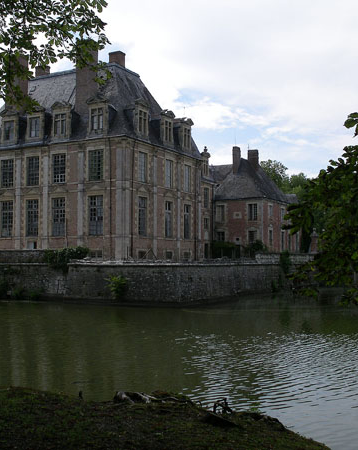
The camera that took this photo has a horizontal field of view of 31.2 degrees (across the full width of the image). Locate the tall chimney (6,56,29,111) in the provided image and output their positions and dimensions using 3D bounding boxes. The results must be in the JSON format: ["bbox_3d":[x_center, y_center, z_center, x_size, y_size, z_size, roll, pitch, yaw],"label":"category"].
[{"bbox_3d":[-16.992,-14.646,68.053,1.609,6.289,1.560,-2,-4,28],"label":"tall chimney"}]

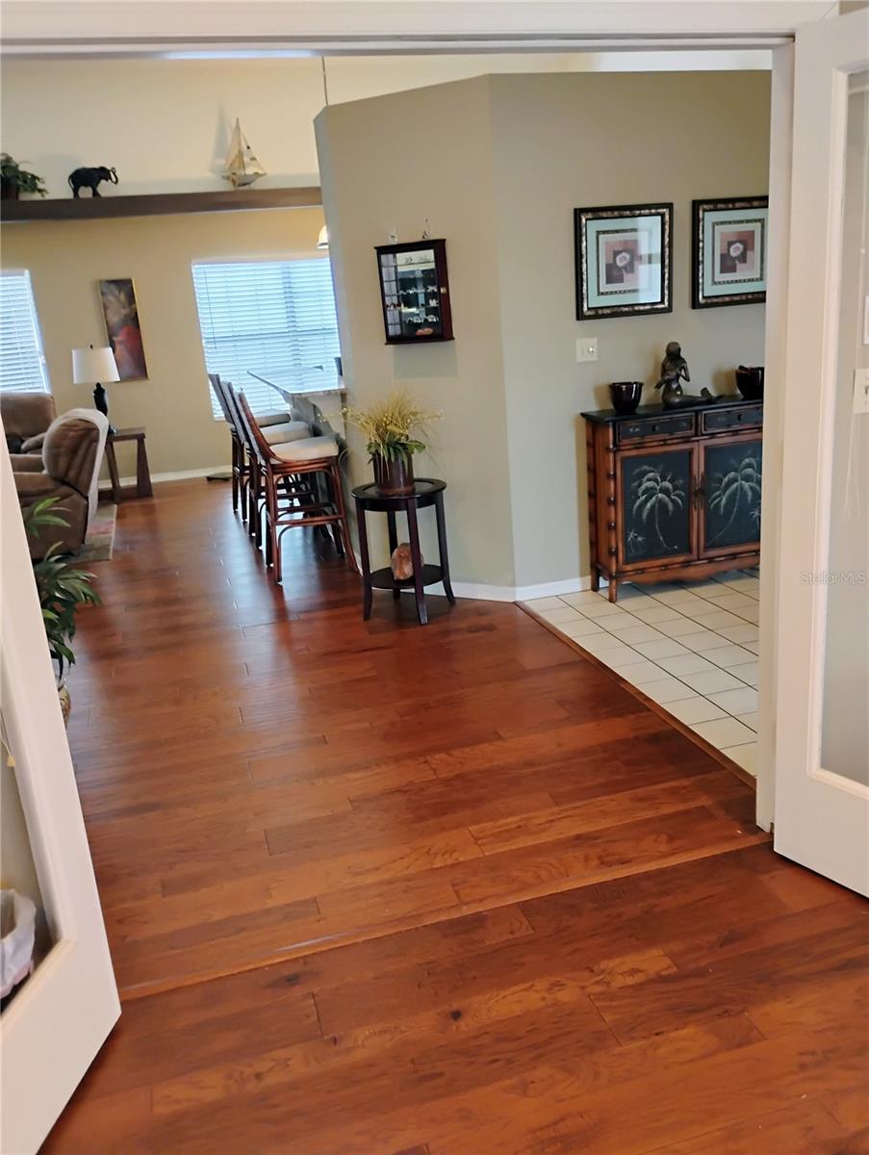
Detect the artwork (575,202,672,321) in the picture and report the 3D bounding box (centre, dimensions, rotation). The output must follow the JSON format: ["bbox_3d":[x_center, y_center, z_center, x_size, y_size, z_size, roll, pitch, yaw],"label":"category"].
[{"bbox_3d":[0.934,-1.551,4.589,0.513,0.512,0.030,-9,17,-14],"label":"artwork"}]

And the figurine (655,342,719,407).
[{"bbox_3d":[1.232,-1.003,4.592,0.360,0.306,0.165,-9,17,-13],"label":"figurine"}]

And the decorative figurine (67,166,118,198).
[{"bbox_3d":[-3.224,-3.735,8.854,0.447,0.275,0.160,-8,16,-14],"label":"decorative figurine"}]

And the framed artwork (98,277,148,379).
[{"bbox_3d":[-3.070,-2.434,9.251,0.315,0.970,0.035,-8,16,-14],"label":"framed artwork"}]

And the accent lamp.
[{"bbox_3d":[-3.137,-1.750,8.762,0.410,0.835,0.410,-8,16,-14],"label":"accent lamp"}]

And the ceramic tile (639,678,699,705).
[{"bbox_3d":[0.912,0.445,3.653,0.177,0.010,0.203,-8,16,-14],"label":"ceramic tile"}]

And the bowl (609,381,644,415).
[{"bbox_3d":[0.933,-0.877,4.542,0.168,0.140,0.168,-4,16,1],"label":"bowl"}]

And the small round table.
[{"bbox_3d":[-0.153,-0.136,4.739,0.480,0.650,0.480,-4,16,1],"label":"small round table"}]

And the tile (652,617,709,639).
[{"bbox_3d":[1.125,0.230,4.300,0.201,0.010,0.202,-9,17,-13],"label":"tile"}]

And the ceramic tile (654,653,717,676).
[{"bbox_3d":[1.061,0.373,3.962,0.205,0.010,0.205,-9,17,-14],"label":"ceramic tile"}]

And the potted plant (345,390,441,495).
[{"bbox_3d":[-0.201,-0.673,4.636,0.470,0.510,0.430,-9,17,-14],"label":"potted plant"}]

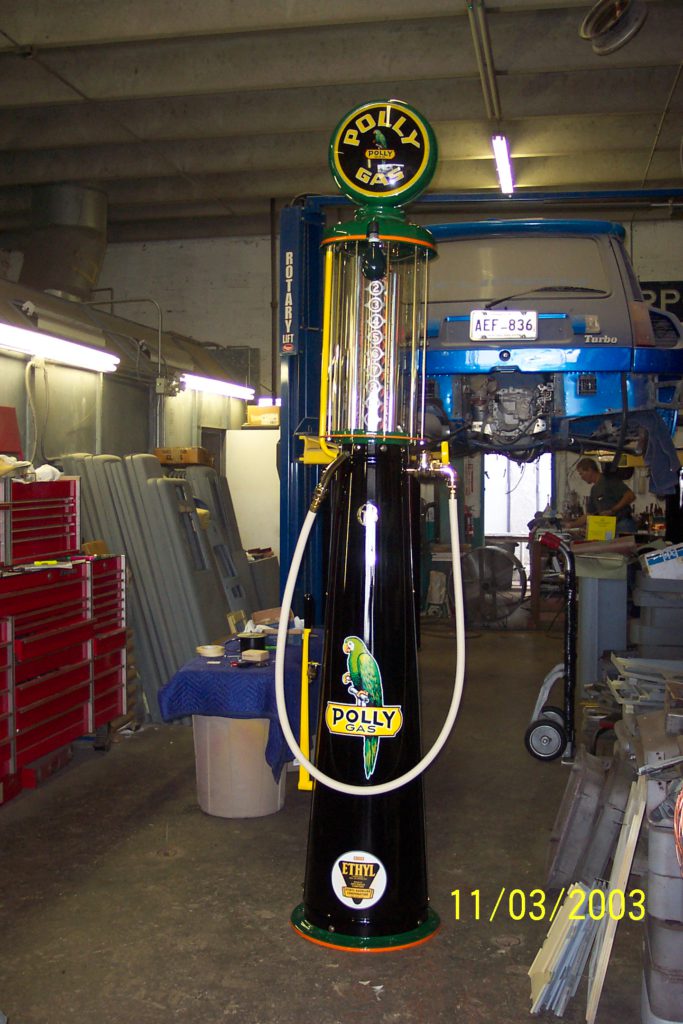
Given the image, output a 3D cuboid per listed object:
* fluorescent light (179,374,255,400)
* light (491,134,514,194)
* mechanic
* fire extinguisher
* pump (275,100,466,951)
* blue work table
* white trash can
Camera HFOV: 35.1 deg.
[{"bbox_3d":[-1.324,-1.369,12.000,0.110,0.130,2.400,1,2,12],"label":"fluorescent light"},{"bbox_3d":[1.744,-3.640,11.522,0.130,0.110,2.420,0,2,11],"label":"light"},{"bbox_3d":[2.814,0.356,11.720,0.720,1.800,0.580,-1,3,-30],"label":"mechanic"},{"bbox_3d":[1.639,0.136,13.950,0.170,0.480,0.160,0,2,11],"label":"fire extinguisher"},{"bbox_3d":[0.116,0.022,4.041,0.680,3.050,0.560,2,2,8],"label":"pump"},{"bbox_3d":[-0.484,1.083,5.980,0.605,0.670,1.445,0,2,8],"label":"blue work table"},{"bbox_3d":[-0.506,1.146,5.514,0.530,0.690,0.530,0,2,0],"label":"white trash can"}]

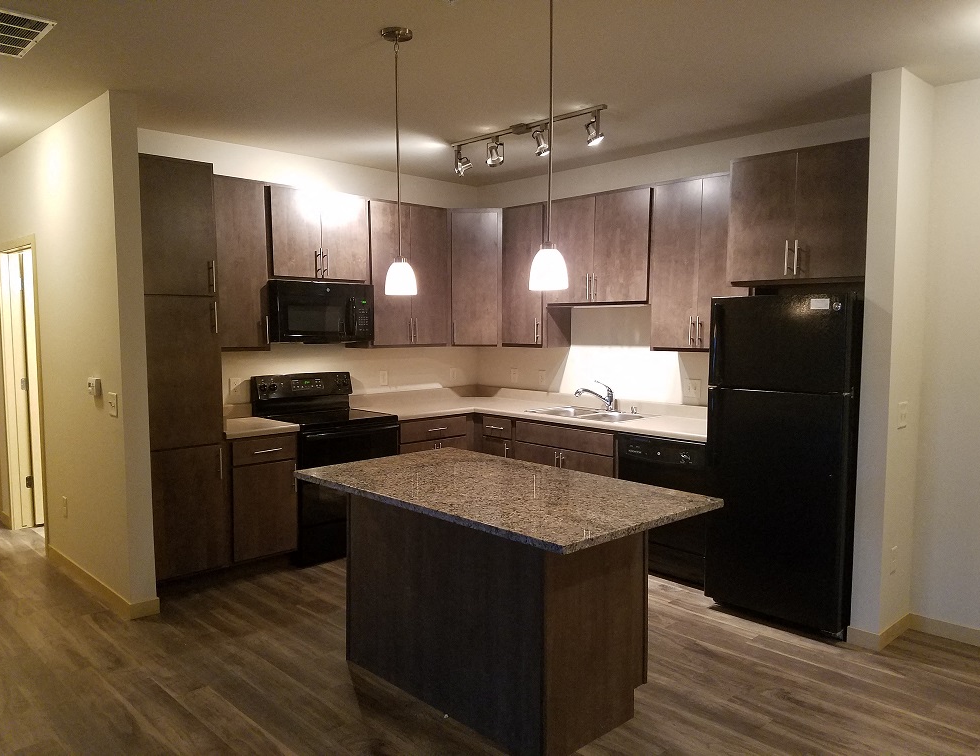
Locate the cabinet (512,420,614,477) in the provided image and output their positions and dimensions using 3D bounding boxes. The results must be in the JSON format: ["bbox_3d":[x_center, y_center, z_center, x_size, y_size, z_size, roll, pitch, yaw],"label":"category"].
[{"bbox_3d":[0.708,0.725,5.360,0.620,0.870,0.915,-4,5,-43],"label":"cabinet"}]

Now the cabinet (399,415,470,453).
[{"bbox_3d":[-0.606,0.697,5.750,0.710,0.870,0.620,-4,5,-43],"label":"cabinet"}]

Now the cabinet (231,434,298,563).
[{"bbox_3d":[-1.603,0.739,4.892,0.470,0.823,0.627,-4,6,-44],"label":"cabinet"}]

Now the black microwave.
[{"bbox_3d":[-1.234,-0.449,5.317,0.755,0.412,0.400,-4,6,-44],"label":"black microwave"}]

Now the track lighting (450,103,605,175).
[{"bbox_3d":[0.193,-1.405,4.542,0.130,0.225,1.260,-4,6,-44],"label":"track lighting"}]

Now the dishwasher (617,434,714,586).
[{"bbox_3d":[1.221,0.767,4.783,0.610,0.865,0.604,-4,5,-43],"label":"dishwasher"}]

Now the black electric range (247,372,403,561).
[{"bbox_3d":[-1.113,0.581,5.203,0.762,1.177,0.665,-4,5,-43],"label":"black electric range"}]

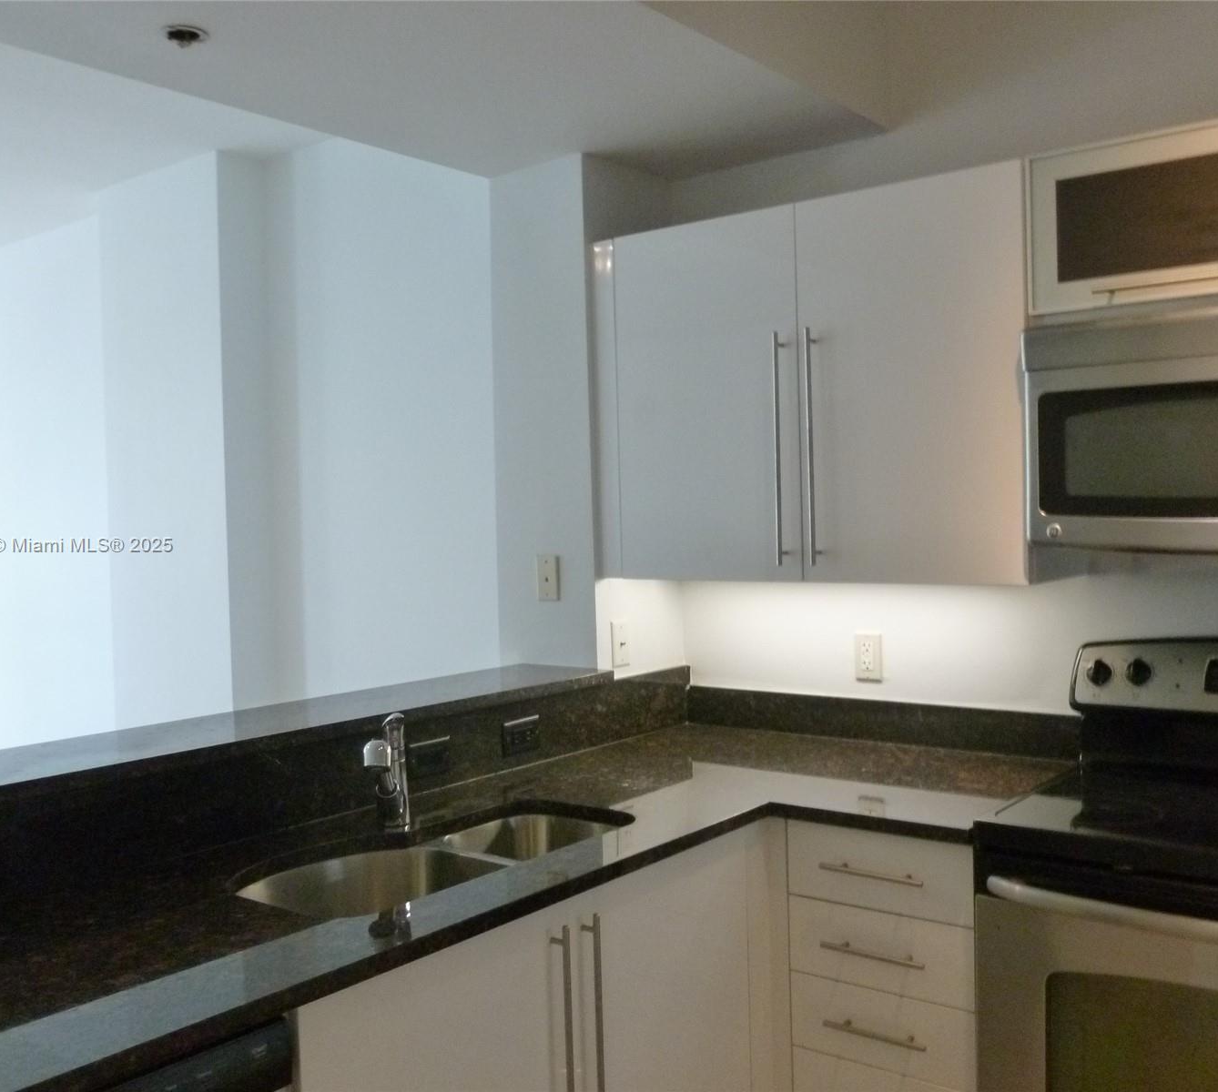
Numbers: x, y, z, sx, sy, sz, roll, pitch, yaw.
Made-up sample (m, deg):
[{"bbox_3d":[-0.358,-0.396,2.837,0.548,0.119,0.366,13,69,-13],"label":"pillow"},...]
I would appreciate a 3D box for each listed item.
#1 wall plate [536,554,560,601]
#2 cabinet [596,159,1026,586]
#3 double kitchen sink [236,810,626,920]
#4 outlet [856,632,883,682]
[{"bbox_3d":[-0.155,0.083,2.973,0.071,0.115,0.008,-1,1,37],"label":"wall plate"},{"bbox_3d":[0.488,-0.329,2.658,1.013,0.803,0.345,0,1,38],"label":"cabinet"},{"bbox_3d":[-0.282,0.613,1.953,0.403,0.205,0.731,0,1,38],"label":"double kitchen sink"},{"bbox_3d":[0.616,0.262,2.791,0.071,0.116,0.010,0,1,38],"label":"outlet"}]

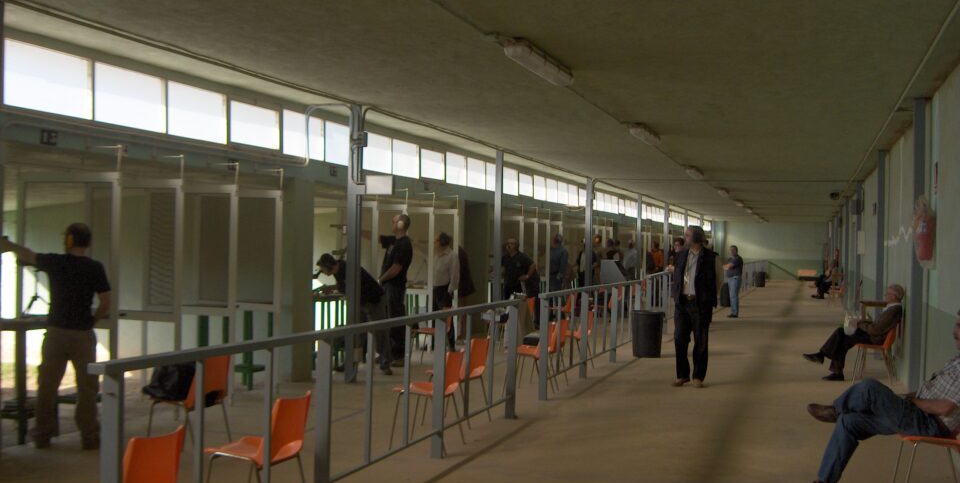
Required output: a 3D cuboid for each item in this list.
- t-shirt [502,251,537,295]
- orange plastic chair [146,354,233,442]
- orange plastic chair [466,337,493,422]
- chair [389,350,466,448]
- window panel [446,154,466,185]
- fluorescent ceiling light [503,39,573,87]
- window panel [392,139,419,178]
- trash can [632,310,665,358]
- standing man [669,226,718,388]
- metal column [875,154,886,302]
[{"bbox_3d":[0.636,0.512,17.898,0.500,0.710,0.300,1,0,32],"label":"t-shirt"},{"bbox_3d":[-2.051,1.175,7.587,0.500,0.755,0.460,1,0,17],"label":"orange plastic chair"},{"bbox_3d":[-0.192,1.209,9.478,0.500,0.770,0.480,1,0,20],"label":"orange plastic chair"},{"bbox_3d":[-0.398,1.202,8.349,0.500,0.770,0.480,1,0,21],"label":"chair"},{"bbox_3d":[-0.367,-1.139,17.298,0.060,0.470,1.030,1,0,17],"label":"window panel"},{"bbox_3d":[0.482,-1.426,8.702,0.190,0.120,1.600,1,0,17],"label":"fluorescent ceiling light"},{"bbox_3d":[-1.024,-1.138,15.009,0.060,0.490,0.980,1,0,17],"label":"window panel"},{"bbox_3d":[2.431,1.333,15.562,0.470,0.645,0.470,1,0,17],"label":"trash can"},{"bbox_3d":[2.475,0.746,12.467,0.500,1.810,0.360,1,0,35],"label":"standing man"},{"bbox_3d":[5.892,0.211,15.947,0.120,3.070,0.120,1,0,17],"label":"metal column"}]

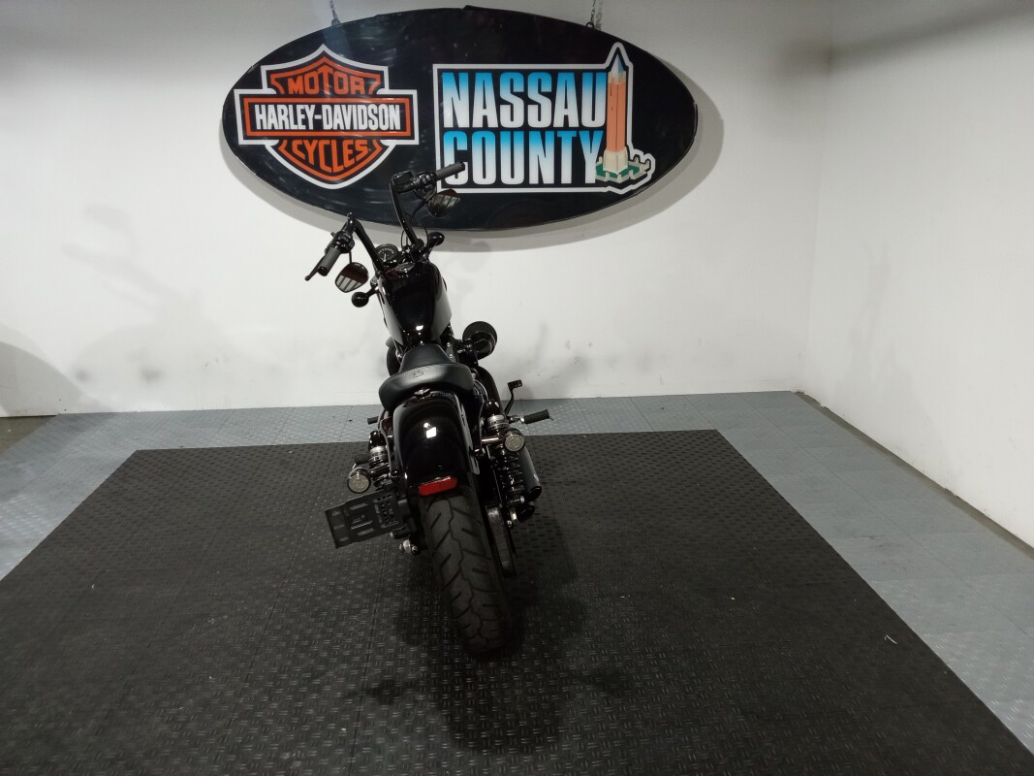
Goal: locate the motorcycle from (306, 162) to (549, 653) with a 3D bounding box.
[{"bbox_3d":[-0.285,-0.111,2.905,0.750,1.265,2.130,-2,16,-6],"label":"motorcycle"}]

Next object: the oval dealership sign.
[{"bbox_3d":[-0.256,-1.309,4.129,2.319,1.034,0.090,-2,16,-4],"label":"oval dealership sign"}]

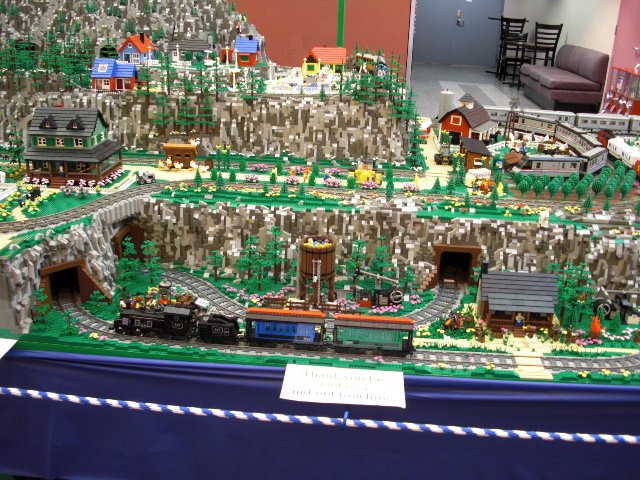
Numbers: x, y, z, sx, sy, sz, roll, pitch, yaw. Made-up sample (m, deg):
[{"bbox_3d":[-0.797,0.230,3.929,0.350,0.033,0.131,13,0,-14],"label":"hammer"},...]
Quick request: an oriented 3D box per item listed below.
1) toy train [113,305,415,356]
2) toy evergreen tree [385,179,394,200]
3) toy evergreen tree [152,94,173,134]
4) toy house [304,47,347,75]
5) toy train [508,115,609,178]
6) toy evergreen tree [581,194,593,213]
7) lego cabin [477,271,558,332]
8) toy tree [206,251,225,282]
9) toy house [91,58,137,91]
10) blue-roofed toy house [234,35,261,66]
[{"bbox_3d":[-0.158,0.220,1.721,0.793,0.102,0.066,4,24,7],"label":"toy train"},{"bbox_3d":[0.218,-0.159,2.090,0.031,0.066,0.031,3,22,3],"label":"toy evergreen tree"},{"bbox_3d":[-0.619,-0.489,2.602,0.078,0.155,0.066,4,21,4],"label":"toy evergreen tree"},{"bbox_3d":[0.021,-0.807,3.020,0.185,0.122,0.115,3,22,3],"label":"toy house"},{"bbox_3d":[0.989,-0.412,2.850,0.450,0.105,0.860,5,21,7],"label":"toy train"},{"bbox_3d":[0.839,-0.113,2.077,0.034,0.059,0.034,2,24,3],"label":"toy evergreen tree"},{"bbox_3d":[0.561,0.163,1.895,0.213,0.143,0.148,4,21,4],"label":"lego cabin"},{"bbox_3d":[-0.324,0.082,2.070,0.054,0.098,0.054,3,22,3],"label":"toy tree"},{"bbox_3d":[-0.785,-0.633,2.540,0.148,0.113,0.100,3,22,3],"label":"toy house"},{"bbox_3d":[-0.317,-0.842,2.959,0.098,0.128,0.100,4,21,4],"label":"blue-roofed toy house"}]

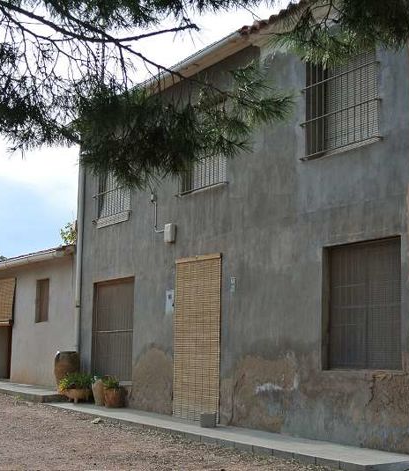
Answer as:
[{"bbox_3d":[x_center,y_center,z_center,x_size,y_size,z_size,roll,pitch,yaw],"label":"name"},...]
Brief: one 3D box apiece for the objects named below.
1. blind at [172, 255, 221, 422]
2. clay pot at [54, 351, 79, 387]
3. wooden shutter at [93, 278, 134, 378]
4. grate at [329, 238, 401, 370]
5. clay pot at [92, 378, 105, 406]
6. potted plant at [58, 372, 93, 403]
[{"bbox_3d":[-0.156,1.594,15.122,0.040,2.517,1.444,6,-9,-30],"label":"blind"},{"bbox_3d":[-2.615,2.625,18.363,0.488,0.815,0.488,1,-8,0],"label":"clay pot"},{"bbox_3d":[-1.631,1.763,17.887,0.050,1.854,1.791,6,-9,-30],"label":"wooden shutter"},{"bbox_3d":[2.023,0.873,11.815,0.050,1.573,1.501,6,-9,-30],"label":"grate"},{"bbox_3d":[-1.870,2.814,17.181,0.268,0.482,0.268,1,-8,0],"label":"clay pot"},{"bbox_3d":[-2.405,2.848,17.901,0.634,0.576,0.634,6,-9,-30],"label":"potted plant"}]

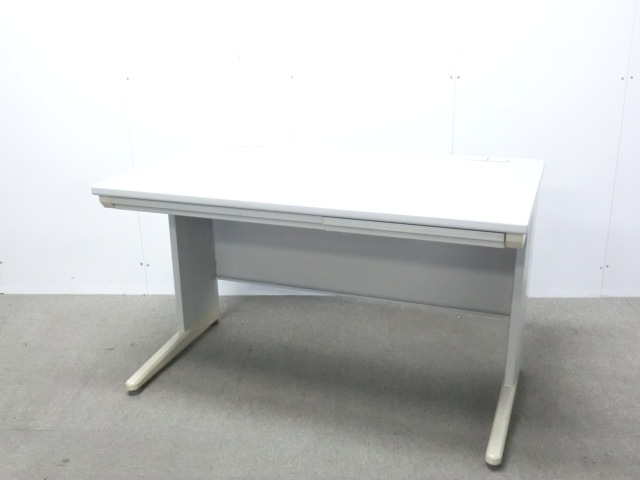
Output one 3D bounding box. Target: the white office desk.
[{"bbox_3d":[0.036,0.127,2.234,1.201,0.700,0.701,6,20,19],"label":"white office desk"}]

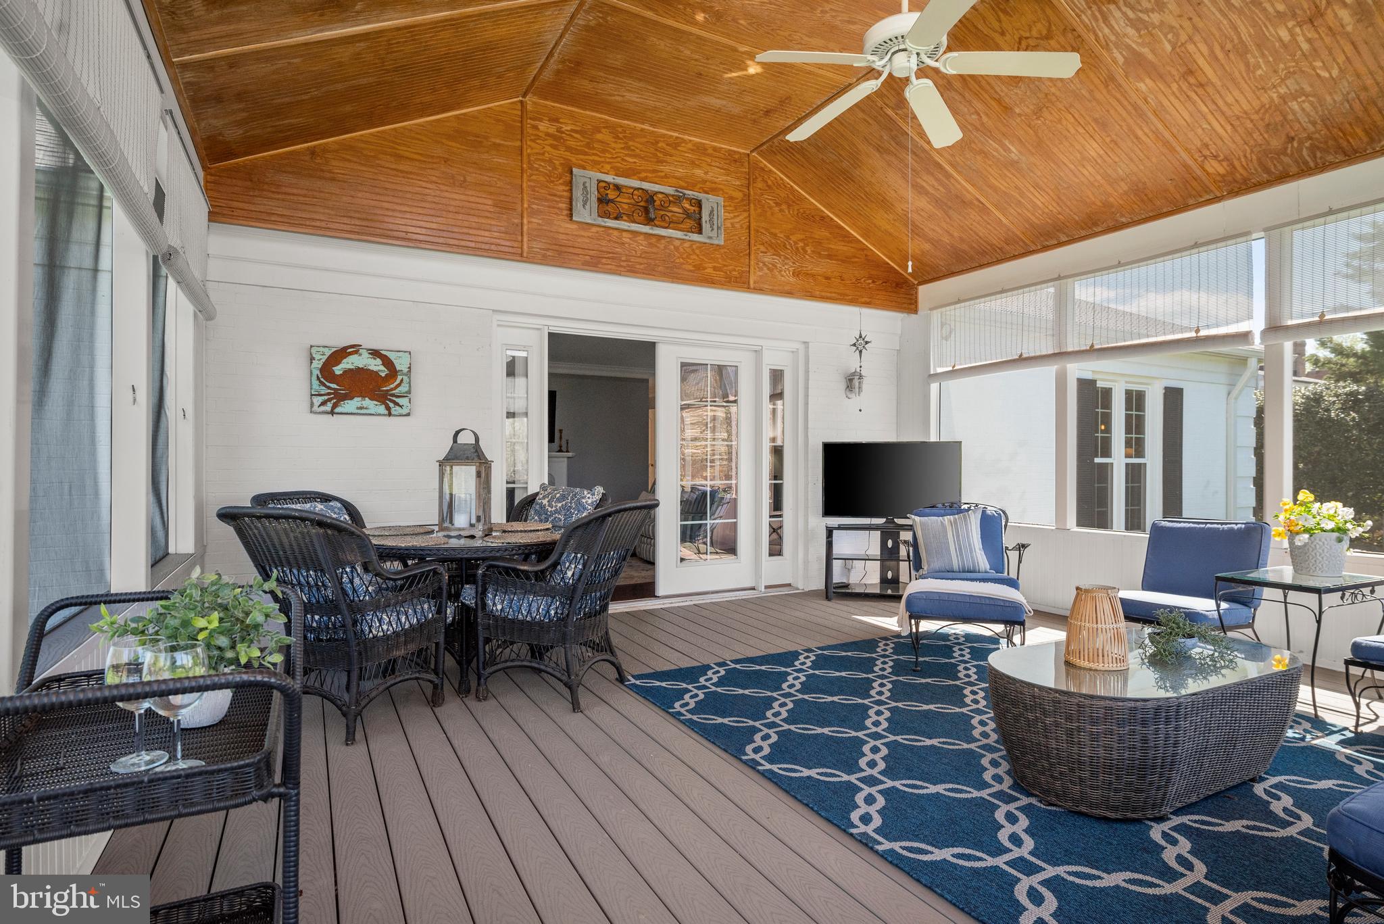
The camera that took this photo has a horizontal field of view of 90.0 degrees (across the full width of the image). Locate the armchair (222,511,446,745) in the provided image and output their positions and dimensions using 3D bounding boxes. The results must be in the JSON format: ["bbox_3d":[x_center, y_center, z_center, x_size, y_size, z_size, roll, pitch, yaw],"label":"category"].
[{"bbox_3d":[-1.535,0.651,2.945,0.640,0.940,0.760,0,0,17],"label":"armchair"}]

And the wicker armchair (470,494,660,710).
[{"bbox_3d":[-0.592,0.655,3.391,0.800,0.945,0.600,0,0,19],"label":"wicker armchair"}]

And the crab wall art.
[{"bbox_3d":[-2.071,-0.504,4.330,0.565,0.430,0.040,0,0,-27],"label":"crab wall art"}]

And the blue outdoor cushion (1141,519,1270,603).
[{"bbox_3d":[2.712,0.533,3.667,0.130,0.420,0.490,27,-16,-35],"label":"blue outdoor cushion"}]

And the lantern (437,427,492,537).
[{"bbox_3d":[-1.173,0.103,3.580,0.250,0.550,0.245,0,0,-7],"label":"lantern"}]

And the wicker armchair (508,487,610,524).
[{"bbox_3d":[-0.950,0.655,4.450,0.600,0.940,0.780,0,0,14],"label":"wicker armchair"}]

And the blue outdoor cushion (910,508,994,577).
[{"bbox_3d":[1.700,0.520,4.530,0.450,0.450,0.140,-5,-22,18],"label":"blue outdoor cushion"}]

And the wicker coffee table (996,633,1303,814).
[{"bbox_3d":[1.644,0.920,2.521,1.260,0.410,0.620,0,0,-27],"label":"wicker coffee table"}]

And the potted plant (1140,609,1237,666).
[{"bbox_3d":[1.888,0.640,2.640,0.310,0.165,0.280,0,0,36],"label":"potted plant"}]

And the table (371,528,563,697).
[{"bbox_3d":[-1.145,0.749,3.650,1.220,0.740,1.220,0,0,0],"label":"table"}]

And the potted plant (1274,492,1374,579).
[{"bbox_3d":[3.120,0.345,3.430,0.370,0.420,0.340,0,0,42],"label":"potted plant"}]

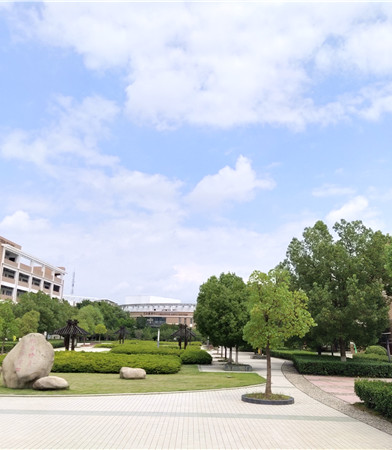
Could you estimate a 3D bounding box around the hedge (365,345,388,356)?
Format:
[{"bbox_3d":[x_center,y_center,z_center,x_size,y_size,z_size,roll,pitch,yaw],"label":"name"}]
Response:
[{"bbox_3d":[14.812,10.646,35.557,1.974,1.463,1.974,1,-15,0],"label":"hedge"}]

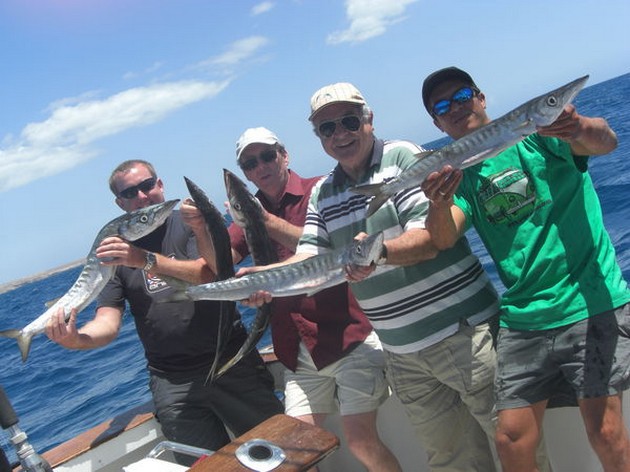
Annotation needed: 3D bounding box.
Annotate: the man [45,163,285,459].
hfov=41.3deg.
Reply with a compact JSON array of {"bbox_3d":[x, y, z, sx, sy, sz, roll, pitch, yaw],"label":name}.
[{"bbox_3d":[-0.465,0.597,3.020,0.640,1.790,0.520,-19,3,-3],"label":"man"}]

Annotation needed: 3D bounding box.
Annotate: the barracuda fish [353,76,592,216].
[{"bbox_3d":[0.448,-0.252,2.360,0.732,0.105,0.070,-29,1,13],"label":"barracuda fish"}]

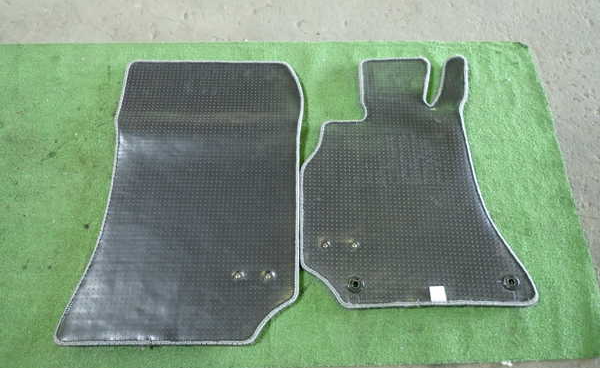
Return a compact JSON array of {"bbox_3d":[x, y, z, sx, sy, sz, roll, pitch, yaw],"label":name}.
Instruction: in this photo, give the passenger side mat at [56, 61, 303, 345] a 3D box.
[{"bbox_3d":[-0.260,-0.008,1.081,0.533,0.027,0.769,0,66,0],"label":"passenger side mat"}]

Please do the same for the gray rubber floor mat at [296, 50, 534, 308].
[{"bbox_3d":[0.271,-0.052,1.106,0.533,0.025,0.717,1,66,0],"label":"gray rubber floor mat"}]

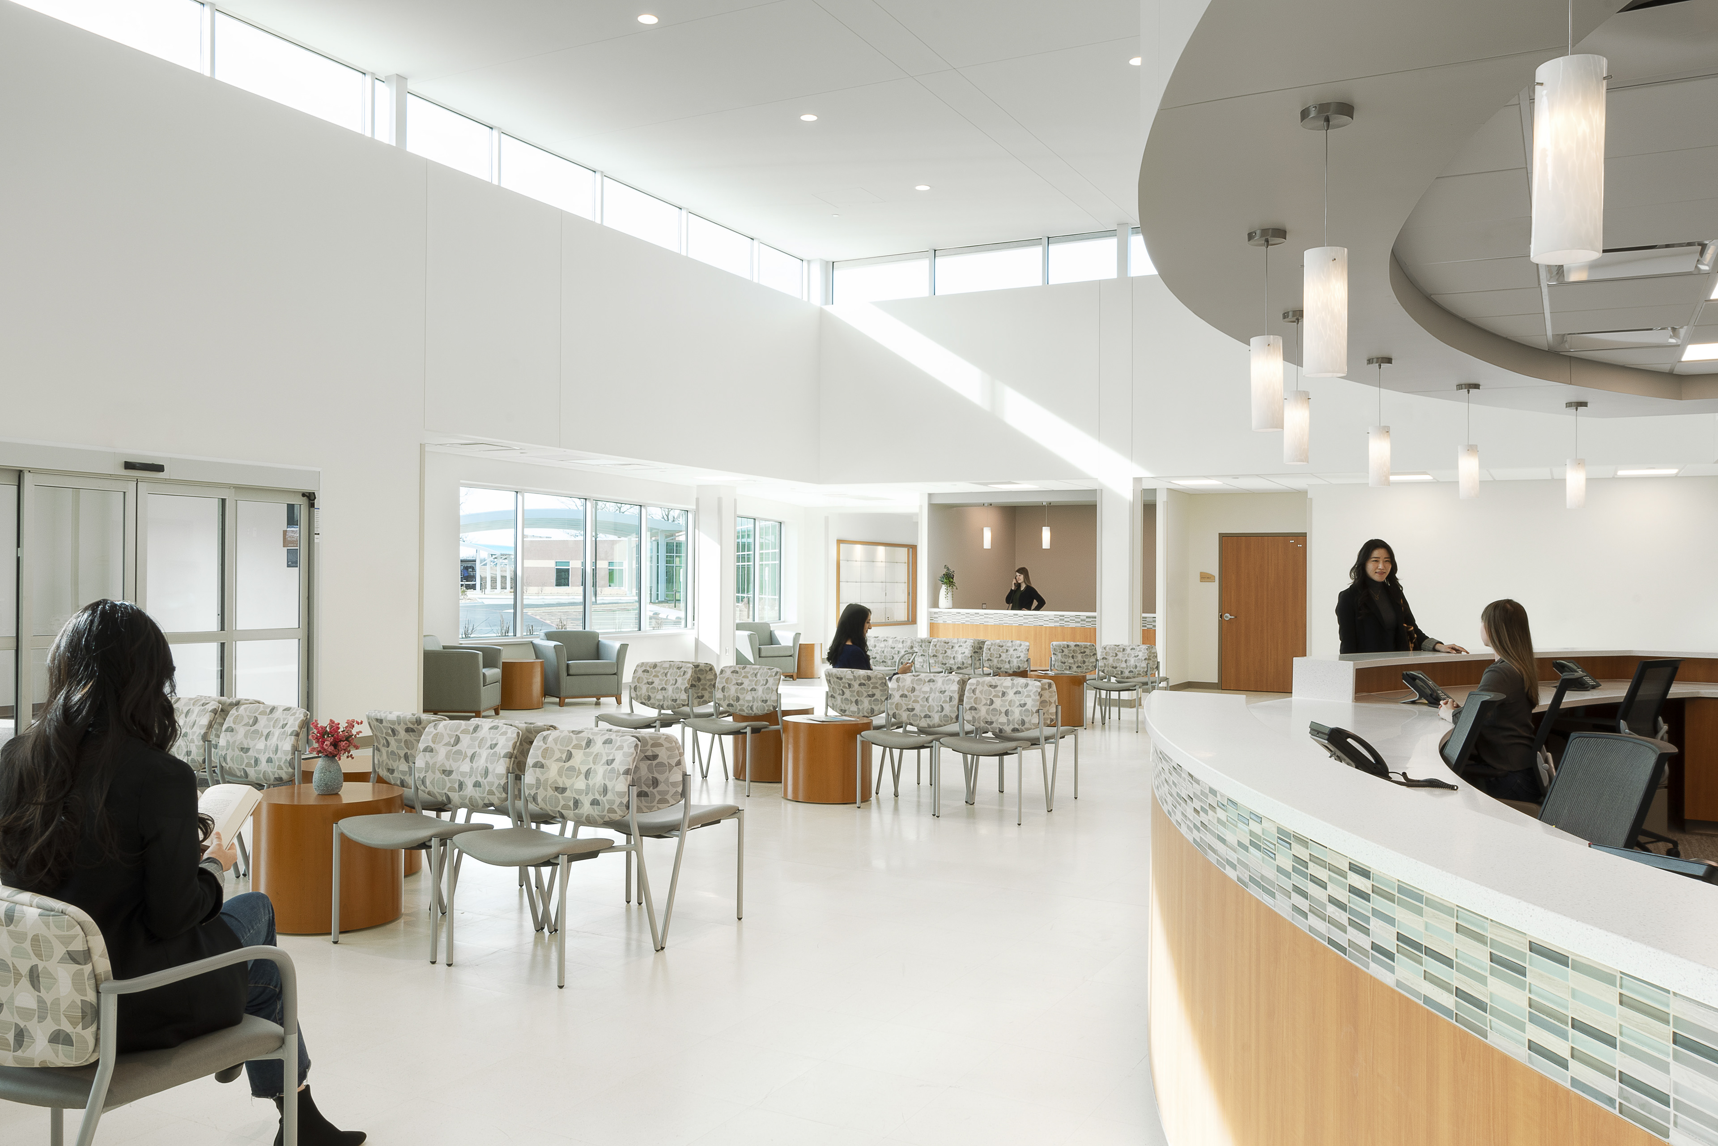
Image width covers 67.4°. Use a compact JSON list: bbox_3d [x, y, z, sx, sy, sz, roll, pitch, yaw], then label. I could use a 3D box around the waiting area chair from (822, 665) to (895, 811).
[{"bbox_3d":[0.069,1.082,9.081,0.565,0.845,0.585,0,-1,30],"label":"waiting area chair"}]

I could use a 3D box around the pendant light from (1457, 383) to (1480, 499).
[{"bbox_3d":[3.500,-0.760,7.400,0.130,0.670,0.130,0,-1,0],"label":"pendant light"}]

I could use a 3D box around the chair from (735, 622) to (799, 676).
[{"bbox_3d":[-1.416,1.158,19.090,0.860,0.850,0.800,1,-1,-30],"label":"chair"}]

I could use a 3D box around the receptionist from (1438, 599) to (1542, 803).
[{"bbox_3d":[2.566,0.804,5.463,0.680,1.360,0.470,0,-1,34],"label":"receptionist"}]

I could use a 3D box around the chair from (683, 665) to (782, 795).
[{"bbox_3d":[-0.851,1.083,9.034,0.565,0.845,0.580,0,0,28],"label":"chair"}]

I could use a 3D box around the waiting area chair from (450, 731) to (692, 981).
[{"bbox_3d":[-1.167,1.061,4.981,0.565,0.845,0.580,0,0,28],"label":"waiting area chair"}]

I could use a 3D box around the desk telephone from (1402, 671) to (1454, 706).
[{"bbox_3d":[2.752,0.555,6.245,0.200,0.165,0.210,0,-1,38],"label":"desk telephone"}]

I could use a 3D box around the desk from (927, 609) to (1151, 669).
[{"bbox_3d":[2.677,1.072,18.203,3.450,1.070,0.800,0,0,29],"label":"desk"}]

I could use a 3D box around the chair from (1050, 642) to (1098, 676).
[{"bbox_3d":[2.313,1.131,13.666,0.565,0.845,0.580,0,0,28],"label":"chair"}]

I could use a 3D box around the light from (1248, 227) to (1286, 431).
[{"bbox_3d":[1.313,-0.776,4.145,0.127,0.627,0.127,0,0,28],"label":"light"}]

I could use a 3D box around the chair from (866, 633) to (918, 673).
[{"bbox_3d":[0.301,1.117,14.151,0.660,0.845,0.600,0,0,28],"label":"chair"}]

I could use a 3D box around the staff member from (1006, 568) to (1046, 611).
[{"bbox_3d":[2.464,0.770,19.150,0.550,1.685,0.380,0,0,30],"label":"staff member"}]

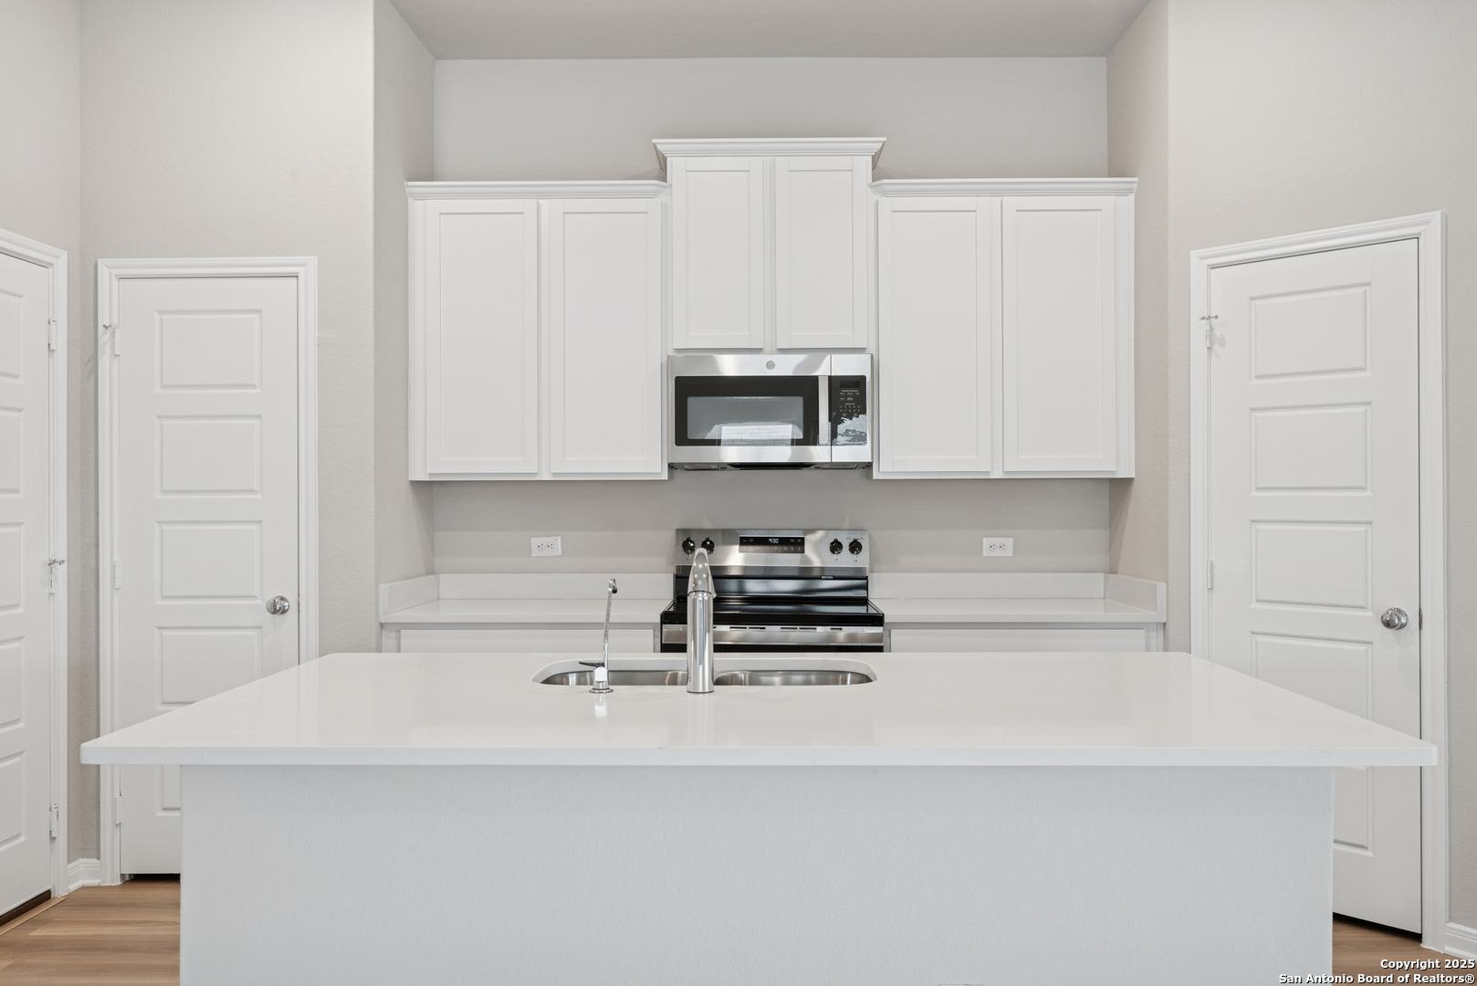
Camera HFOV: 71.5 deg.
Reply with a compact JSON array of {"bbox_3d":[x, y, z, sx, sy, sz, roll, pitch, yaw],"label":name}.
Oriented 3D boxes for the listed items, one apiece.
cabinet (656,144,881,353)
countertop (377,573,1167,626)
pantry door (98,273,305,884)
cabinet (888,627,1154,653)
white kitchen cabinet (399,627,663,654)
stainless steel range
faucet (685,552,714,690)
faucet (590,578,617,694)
[{"bbox_3d":[0.117,-0.896,3.890,0.820,0.765,0.360,0,0,1],"label":"cabinet"},{"bbox_3d":[0.126,0.380,3.765,2.680,0.130,0.610,0,0,1],"label":"countertop"},{"bbox_3d":[-1.804,0.283,3.500,0.610,2.032,0.042,0,0,1],"label":"pantry door"},{"bbox_3d":[0.970,0.883,3.760,0.920,0.880,0.600,0,0,1],"label":"cabinet"},{"bbox_3d":[-0.728,0.883,3.800,0.920,0.880,0.600,0,0,1],"label":"white kitchen cabinet"},{"bbox_3d":[0.123,0.733,3.735,0.760,1.185,0.670,0,0,1],"label":"stainless steel range"},{"bbox_3d":[-0.073,0.259,2.145,0.058,0.285,0.230,0,0,1],"label":"faucet"},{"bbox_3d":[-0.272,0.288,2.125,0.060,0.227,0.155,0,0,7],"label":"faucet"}]

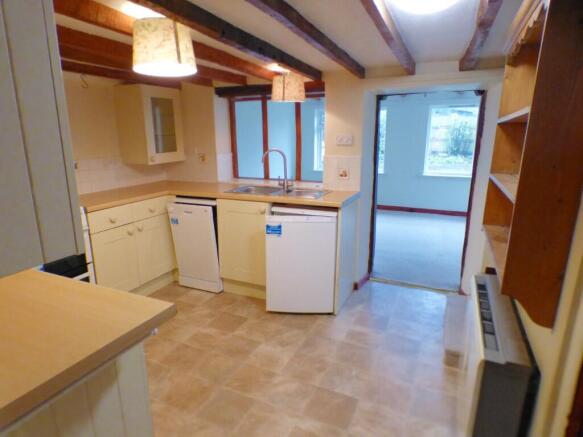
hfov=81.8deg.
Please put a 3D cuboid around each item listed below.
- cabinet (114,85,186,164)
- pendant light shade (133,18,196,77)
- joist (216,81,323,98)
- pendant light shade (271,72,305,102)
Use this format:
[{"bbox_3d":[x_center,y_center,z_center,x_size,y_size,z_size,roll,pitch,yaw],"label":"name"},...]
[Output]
[{"bbox_3d":[-1.448,-0.958,3.523,0.353,0.746,0.517,6,15,23],"label":"cabinet"},{"bbox_3d":[-0.612,-0.815,1.623,0.295,0.197,0.295,0,14,0],"label":"pendant light shade"},{"bbox_3d":[-0.217,-1.282,3.381,1.214,0.091,0.139,6,15,23],"label":"joist"},{"bbox_3d":[-0.022,-1.123,2.913,0.295,0.197,0.295,0,14,0],"label":"pendant light shade"}]

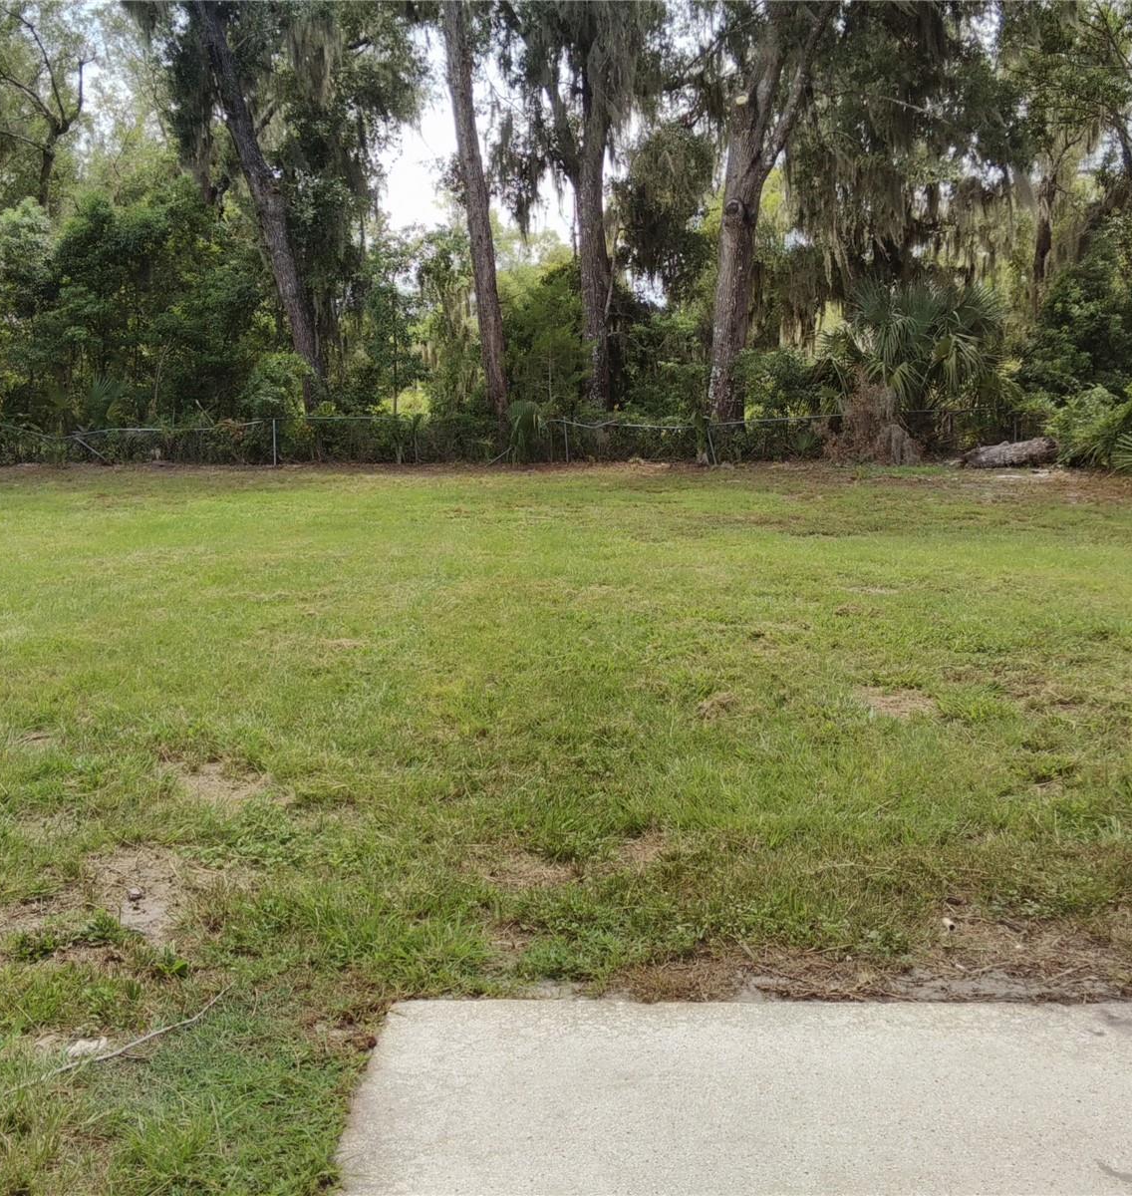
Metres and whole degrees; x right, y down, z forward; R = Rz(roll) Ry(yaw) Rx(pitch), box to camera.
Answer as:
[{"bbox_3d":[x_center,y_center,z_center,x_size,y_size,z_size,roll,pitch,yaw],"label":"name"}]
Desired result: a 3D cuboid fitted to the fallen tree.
[{"bbox_3d":[8.596,-2.813,25.000,1.850,0.580,0.580,2,10,12],"label":"fallen tree"}]

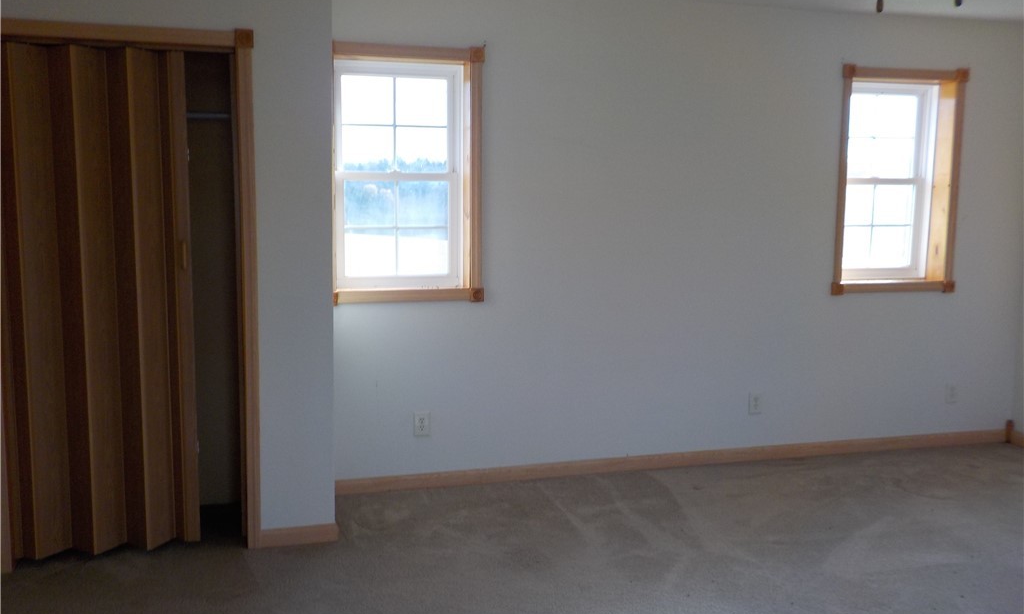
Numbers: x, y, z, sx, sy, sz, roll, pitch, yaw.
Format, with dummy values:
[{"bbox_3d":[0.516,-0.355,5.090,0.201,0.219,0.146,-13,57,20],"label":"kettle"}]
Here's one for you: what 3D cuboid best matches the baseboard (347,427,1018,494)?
[{"bbox_3d":[1.054,0.816,4.784,4.028,0.078,0.016,-1,7,-16],"label":"baseboard"}]

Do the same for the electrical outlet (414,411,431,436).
[{"bbox_3d":[-0.435,0.568,4.315,0.072,0.116,0.007,-1,7,-16],"label":"electrical outlet"}]

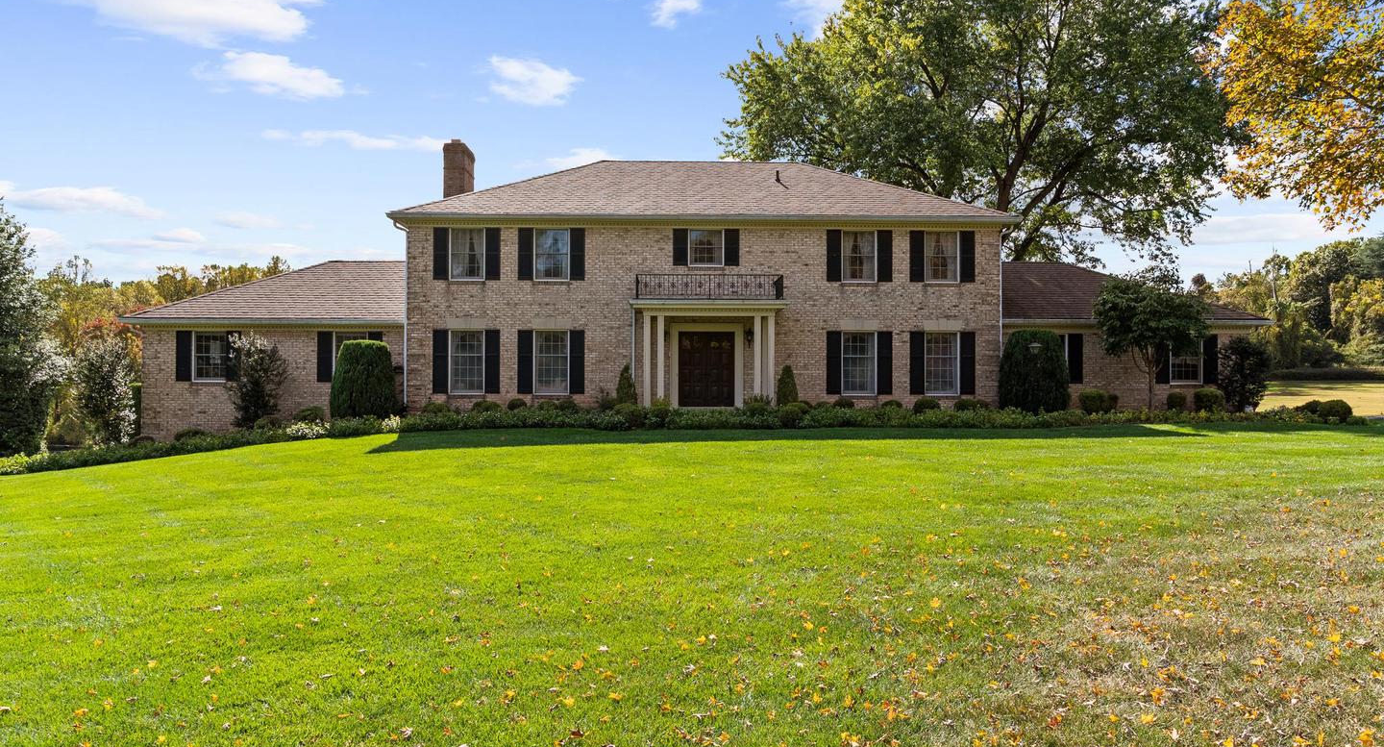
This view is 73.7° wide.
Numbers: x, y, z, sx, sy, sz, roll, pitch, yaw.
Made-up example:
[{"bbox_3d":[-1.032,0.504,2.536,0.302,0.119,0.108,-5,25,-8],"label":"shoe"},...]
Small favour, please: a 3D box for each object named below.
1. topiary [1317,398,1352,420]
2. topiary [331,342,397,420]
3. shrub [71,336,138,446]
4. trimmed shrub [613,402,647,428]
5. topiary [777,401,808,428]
[{"bbox_3d":[14.826,0.841,21.300,0.800,0.550,0.780,0,0,-1],"label":"topiary"},{"bbox_3d":[-8.577,0.177,24.000,1.680,2.070,1.650,0,0,-1],"label":"topiary"},{"bbox_3d":[-15.207,0.448,23.900,1.680,2.900,1.650,0,0,-1],"label":"shrub"},{"bbox_3d":[-1.409,0.959,21.100,0.750,0.600,0.730,0,0,-1],"label":"trimmed shrub"},{"bbox_3d":[2.310,0.964,21.200,0.720,0.600,0.720,0,0,-1],"label":"topiary"}]

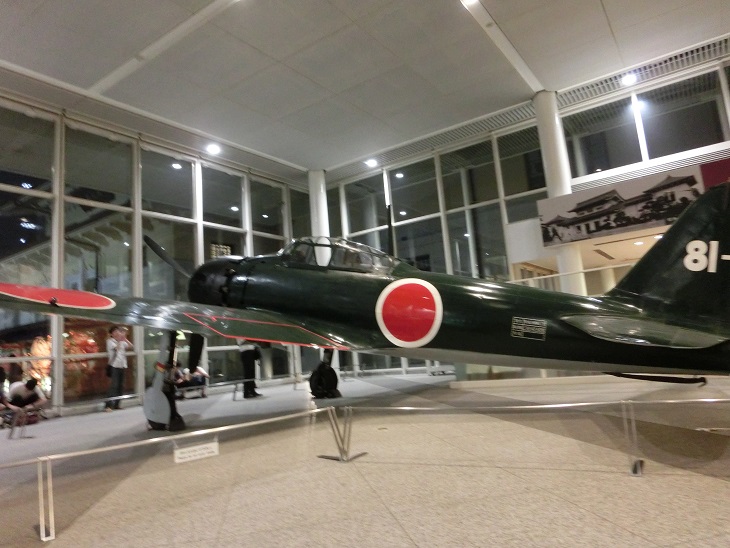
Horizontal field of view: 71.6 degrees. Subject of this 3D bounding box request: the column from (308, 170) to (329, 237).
[{"bbox_3d":[-1.251,0.013,15.498,0.508,6.440,0.508,-11,-10,34],"label":"column"}]

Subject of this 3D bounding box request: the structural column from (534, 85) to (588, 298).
[{"bbox_3d":[4.553,-1.054,11.535,0.512,6.440,0.512,-11,-10,34],"label":"structural column"}]

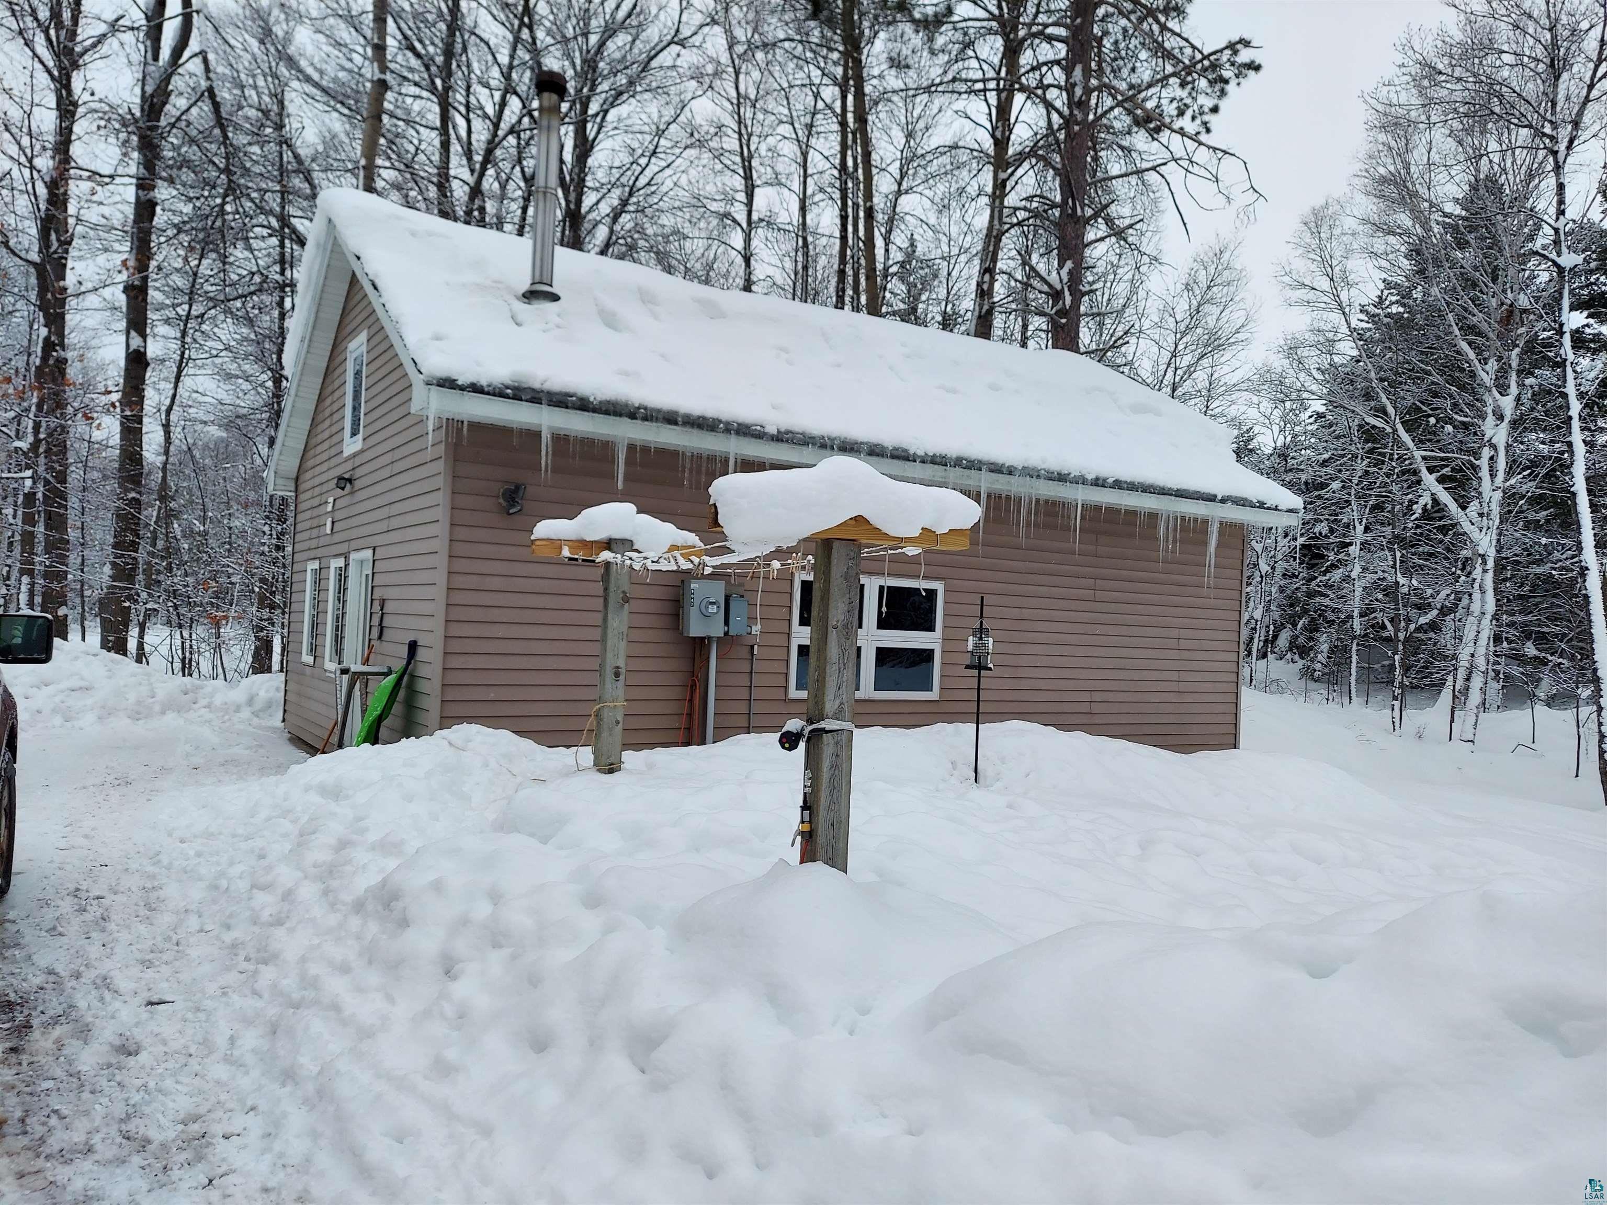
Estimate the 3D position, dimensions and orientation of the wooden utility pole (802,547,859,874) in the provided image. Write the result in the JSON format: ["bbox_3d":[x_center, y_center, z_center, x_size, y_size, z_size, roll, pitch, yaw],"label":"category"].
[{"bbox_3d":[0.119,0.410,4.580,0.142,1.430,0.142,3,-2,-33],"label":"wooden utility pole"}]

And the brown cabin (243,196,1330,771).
[{"bbox_3d":[-0.614,-0.961,14.349,10.451,5.850,8.422,3,-2,-33],"label":"brown cabin"}]

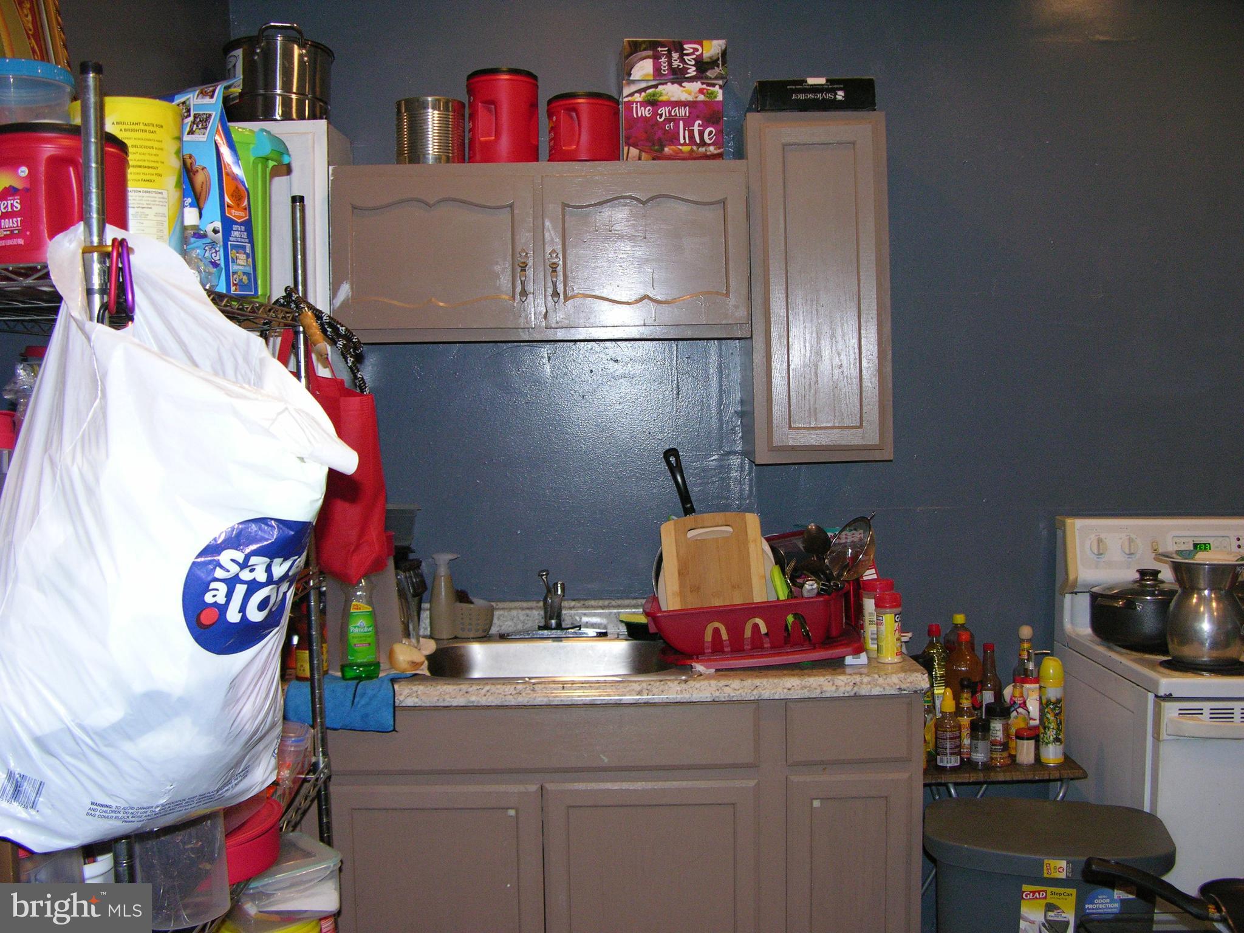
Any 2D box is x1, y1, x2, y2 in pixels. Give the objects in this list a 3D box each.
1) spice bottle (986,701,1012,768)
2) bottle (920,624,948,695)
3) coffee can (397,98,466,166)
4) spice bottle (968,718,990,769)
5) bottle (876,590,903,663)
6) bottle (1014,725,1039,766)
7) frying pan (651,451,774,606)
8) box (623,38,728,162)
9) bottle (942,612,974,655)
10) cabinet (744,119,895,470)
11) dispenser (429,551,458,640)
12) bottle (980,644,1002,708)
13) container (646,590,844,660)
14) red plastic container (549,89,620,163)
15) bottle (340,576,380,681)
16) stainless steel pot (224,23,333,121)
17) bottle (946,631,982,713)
[{"bbox_3d":[0.812,0.573,2.711,0.053,0.134,0.053,-1,2,0],"label":"spice bottle"},{"bbox_3d":[0.716,0.481,2.878,0.060,0.245,0.060,-1,3,-1],"label":"bottle"},{"bbox_3d":[-0.436,-0.741,2.867,0.158,0.163,0.158,-1,3,-1],"label":"coffee can"},{"bbox_3d":[0.769,0.596,2.703,0.043,0.101,0.043,-1,3,-1],"label":"spice bottle"},{"bbox_3d":[0.553,0.333,2.602,0.054,0.139,0.054,-1,3,-1],"label":"bottle"},{"bbox_3d":[0.875,0.607,2.723,0.043,0.073,0.043,-1,3,-1],"label":"bottle"},{"bbox_3d":[0.167,0.160,2.728,0.260,0.420,0.065,-16,-12,-3],"label":"frying pan"},{"bbox_3d":[0.112,-0.798,2.856,0.227,0.279,0.190,-1,3,-1],"label":"box"},{"bbox_3d":[0.785,0.486,2.928,0.077,0.292,0.077,-1,2,0],"label":"bottle"},{"bbox_3d":[0.432,-0.386,2.873,0.303,0.756,0.321,-1,3,-1],"label":"cabinet"},{"bbox_3d":[-0.419,0.307,2.971,0.068,0.205,0.061,-1,3,6],"label":"dispenser"},{"bbox_3d":[0.849,0.524,2.907,0.058,0.223,0.058,-1,3,-1],"label":"bottle"},{"bbox_3d":[0.251,0.331,2.717,0.410,0.120,0.320,-6,2,0],"label":"container"},{"bbox_3d":[-0.085,-0.743,2.832,0.164,0.161,0.164,-1,3,-1],"label":"red plastic container"},{"bbox_3d":[-0.519,0.298,2.499,0.077,0.245,0.050,-1,3,-7],"label":"bottle"},{"bbox_3d":[-0.771,-0.848,2.833,0.250,0.199,0.330,-1,2,0],"label":"stainless steel pot"},{"bbox_3d":[0.777,0.510,2.855,0.080,0.259,0.080,-1,3,-1],"label":"bottle"}]

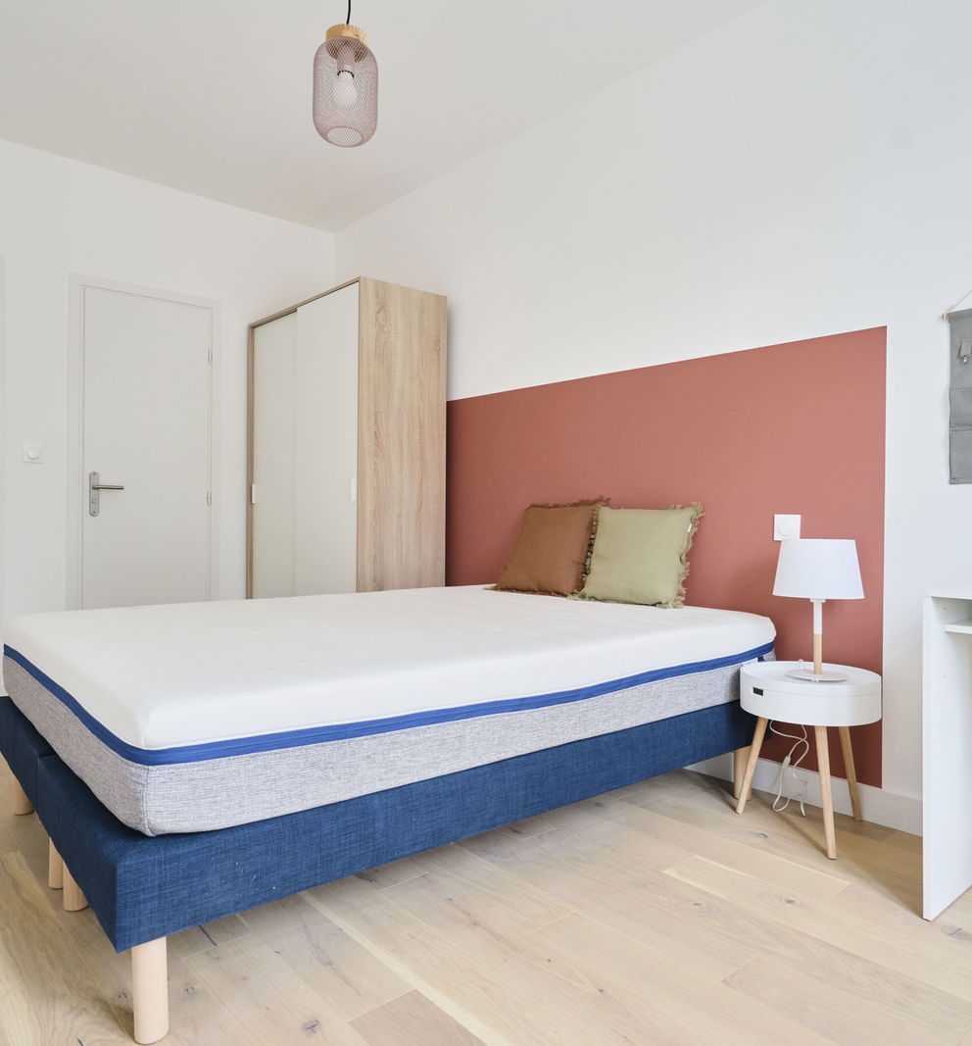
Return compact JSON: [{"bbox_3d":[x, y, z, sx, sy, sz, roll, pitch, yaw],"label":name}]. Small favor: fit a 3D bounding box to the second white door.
[{"bbox_3d":[-1.806,-0.169,3.961,0.680,2.060,0.050,0,0,-42],"label":"second white door"}]

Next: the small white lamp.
[{"bbox_3d":[0.998,0.254,2.227,0.253,0.406,0.253,0,0,-42],"label":"small white lamp"}]

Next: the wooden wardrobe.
[{"bbox_3d":[-0.793,-0.130,4.012,0.510,2.005,1.180,0,0,-42],"label":"wooden wardrobe"}]

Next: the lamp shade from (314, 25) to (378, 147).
[{"bbox_3d":[-0.344,-1.068,1.820,0.158,0.245,0.158,1,0,0],"label":"lamp shade"}]

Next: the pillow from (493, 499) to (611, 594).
[{"bbox_3d":[0.256,0.101,3.092,0.130,0.410,0.430,27,-18,-39],"label":"pillow"}]

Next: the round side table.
[{"bbox_3d":[0.947,0.668,2.169,0.390,0.456,0.390,1,0,0],"label":"round side table"}]

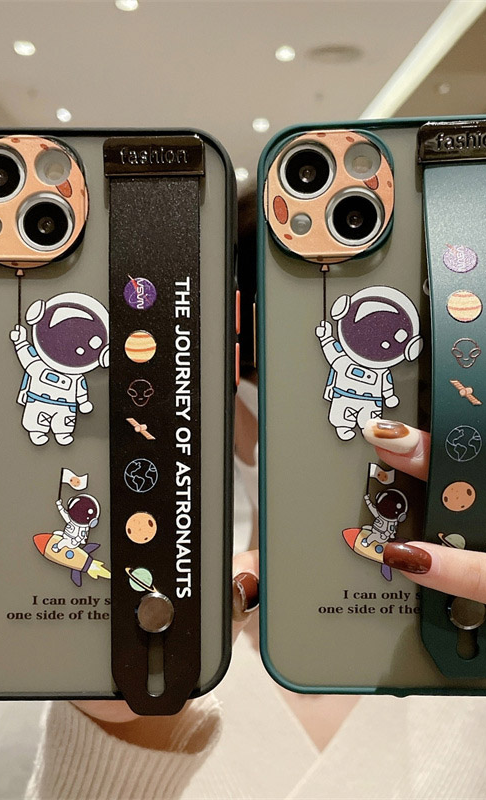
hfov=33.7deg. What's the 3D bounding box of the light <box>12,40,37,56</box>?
[{"bbox_3d":[-1.411,-2.270,5.173,0.135,0.070,0.135,0,8,0],"label":"light"}]

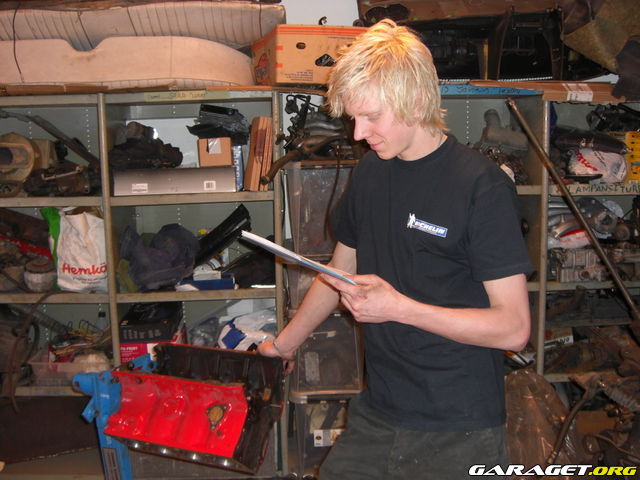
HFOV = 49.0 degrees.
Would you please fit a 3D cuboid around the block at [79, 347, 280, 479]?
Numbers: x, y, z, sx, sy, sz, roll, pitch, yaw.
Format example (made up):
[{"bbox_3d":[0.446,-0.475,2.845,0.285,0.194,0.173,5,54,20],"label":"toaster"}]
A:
[{"bbox_3d":[-0.409,0.545,2.284,0.489,0.296,0.385,3,8,19],"label":"block"}]

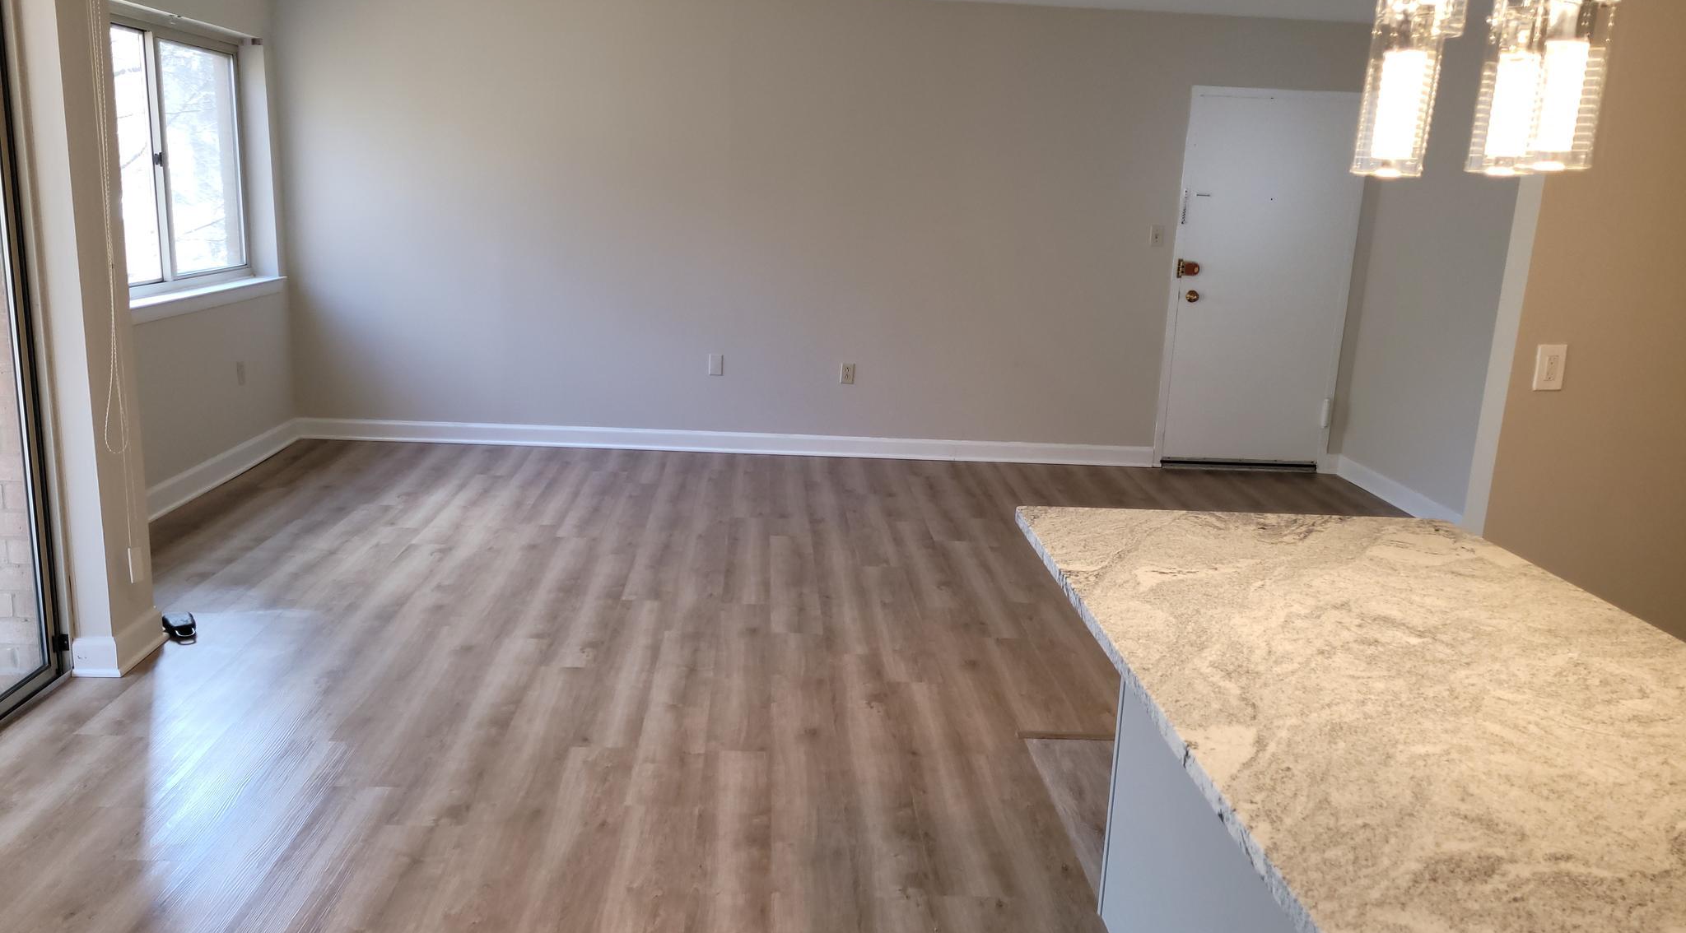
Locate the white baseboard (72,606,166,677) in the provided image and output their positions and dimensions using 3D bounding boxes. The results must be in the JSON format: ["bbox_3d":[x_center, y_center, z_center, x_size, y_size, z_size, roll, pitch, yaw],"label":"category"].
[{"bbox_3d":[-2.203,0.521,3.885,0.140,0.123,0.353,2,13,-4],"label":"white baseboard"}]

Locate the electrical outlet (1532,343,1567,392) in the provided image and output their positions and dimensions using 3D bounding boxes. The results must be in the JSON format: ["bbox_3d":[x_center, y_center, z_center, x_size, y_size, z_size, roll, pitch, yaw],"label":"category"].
[{"bbox_3d":[1.819,-0.254,3.255,0.074,0.118,0.010,2,13,-4],"label":"electrical outlet"}]

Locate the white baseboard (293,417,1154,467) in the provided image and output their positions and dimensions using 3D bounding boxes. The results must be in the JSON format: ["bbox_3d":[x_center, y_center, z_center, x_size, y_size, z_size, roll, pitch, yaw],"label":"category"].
[{"bbox_3d":[-0.594,-0.129,7.010,4.714,0.117,0.022,2,13,-4],"label":"white baseboard"}]

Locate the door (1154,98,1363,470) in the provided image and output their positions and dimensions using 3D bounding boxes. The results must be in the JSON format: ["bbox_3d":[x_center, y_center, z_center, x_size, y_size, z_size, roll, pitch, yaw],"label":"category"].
[{"bbox_3d":[2.304,-0.995,6.984,0.980,2.044,0.055,2,13,-4],"label":"door"}]

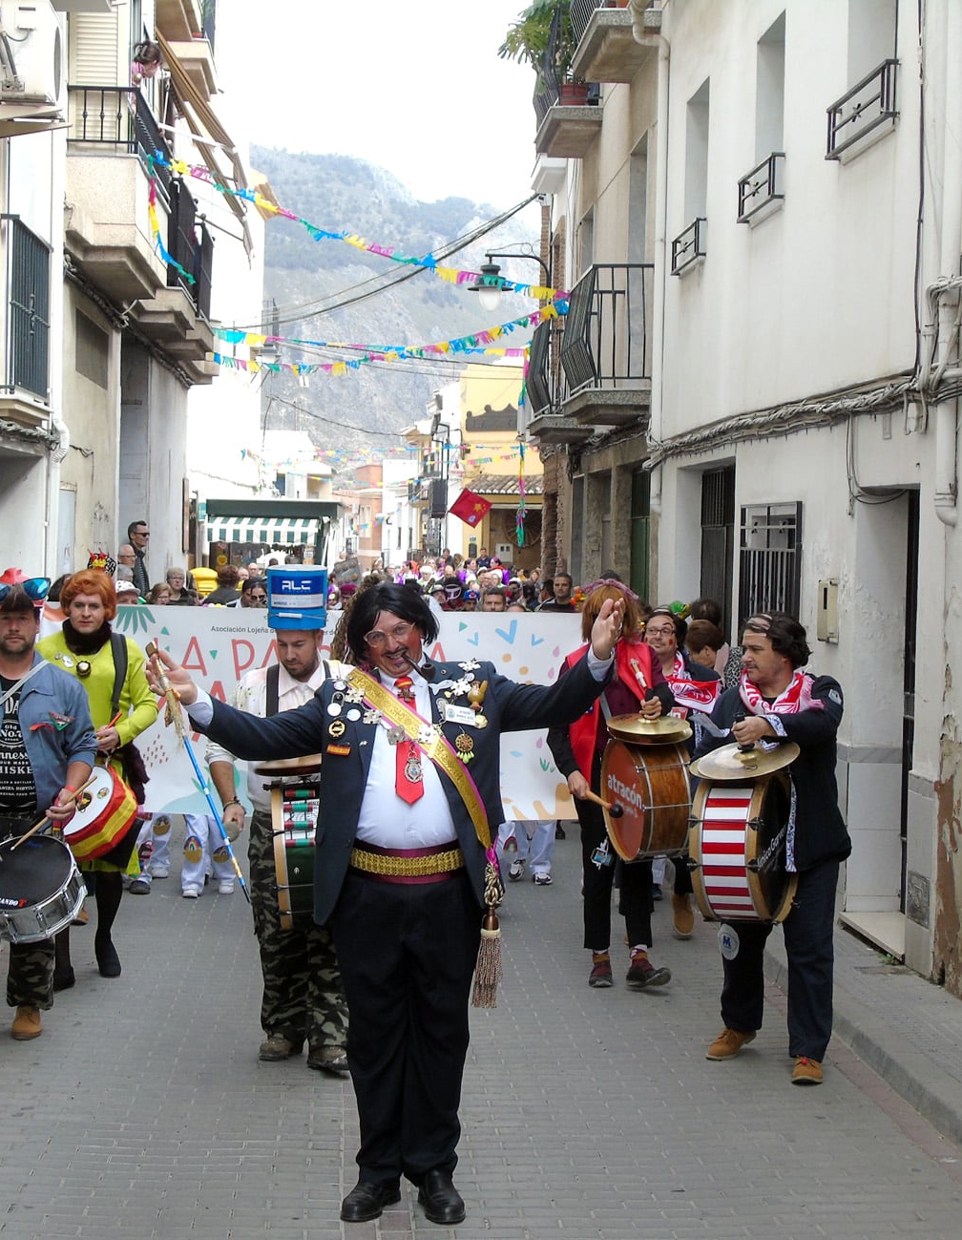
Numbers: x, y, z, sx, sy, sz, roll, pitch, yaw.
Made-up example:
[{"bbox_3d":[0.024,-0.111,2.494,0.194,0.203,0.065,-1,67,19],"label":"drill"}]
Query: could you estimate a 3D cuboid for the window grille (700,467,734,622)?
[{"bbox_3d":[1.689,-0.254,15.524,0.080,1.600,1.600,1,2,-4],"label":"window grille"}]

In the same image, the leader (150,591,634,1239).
[{"bbox_3d":[-0.262,0.771,6.130,1.310,1.780,0.550,1,2,-2],"label":"leader"}]

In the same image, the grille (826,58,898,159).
[{"bbox_3d":[1.857,-2.470,10.729,0.090,0.275,1.170,1,2,-4],"label":"grille"}]

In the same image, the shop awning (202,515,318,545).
[{"bbox_3d":[-3.929,-1.619,39.500,2.030,0.500,0.700,1,2,-1],"label":"shop awning"}]

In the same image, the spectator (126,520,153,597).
[{"bbox_3d":[-3.367,-0.093,21.534,0.320,1.750,0.480,1,2,-2],"label":"spectator"}]

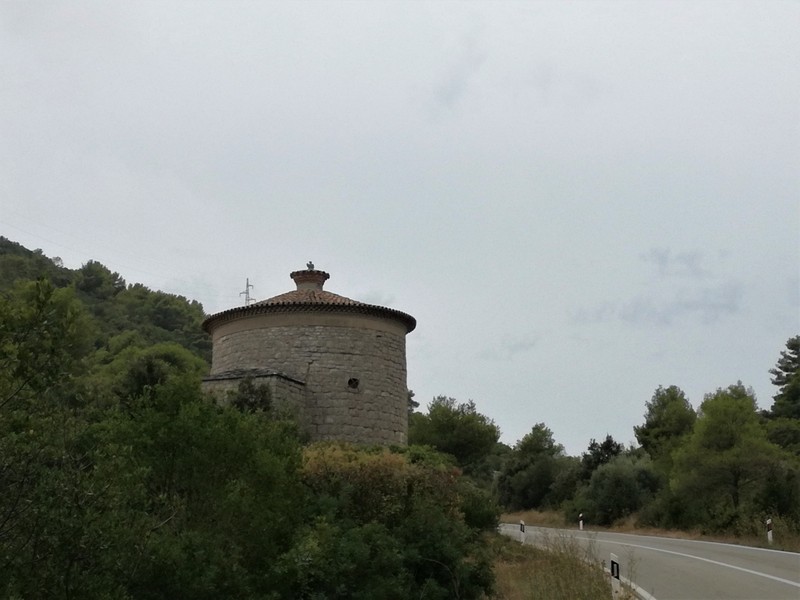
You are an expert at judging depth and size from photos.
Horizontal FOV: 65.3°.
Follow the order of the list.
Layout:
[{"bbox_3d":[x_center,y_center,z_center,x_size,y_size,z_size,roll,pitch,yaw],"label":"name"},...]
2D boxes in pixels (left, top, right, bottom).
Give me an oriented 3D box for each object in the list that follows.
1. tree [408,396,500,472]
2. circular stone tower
[{"bbox_3d":[3.083,8.208,36.685,5.640,5.060,5.640,-2,-17,4],"label":"tree"},{"bbox_3d":[-4.105,2.658,28.284,9.600,9.090,9.600,-1,-17,0],"label":"circular stone tower"}]

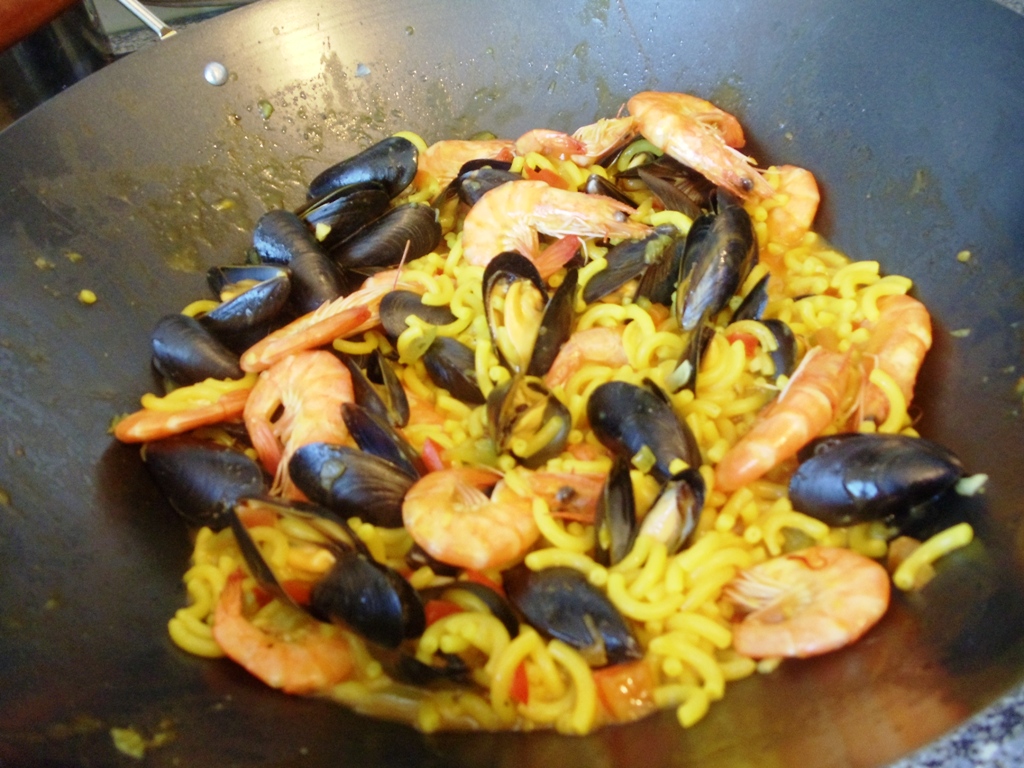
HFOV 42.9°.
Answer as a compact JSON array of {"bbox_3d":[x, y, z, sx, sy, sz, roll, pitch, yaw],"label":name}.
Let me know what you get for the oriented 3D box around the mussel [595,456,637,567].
[{"bbox_3d":[0.035,0.043,0.440,0.015,0.021,0.045,-2,52,8],"label":"mussel"}]

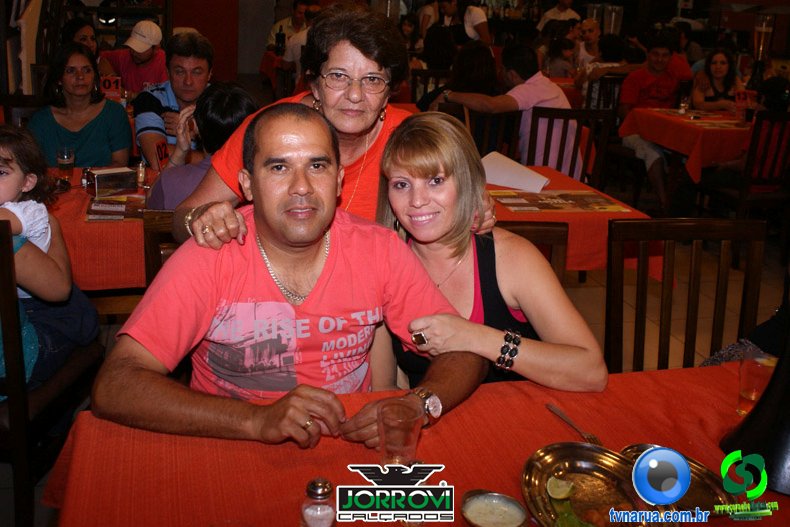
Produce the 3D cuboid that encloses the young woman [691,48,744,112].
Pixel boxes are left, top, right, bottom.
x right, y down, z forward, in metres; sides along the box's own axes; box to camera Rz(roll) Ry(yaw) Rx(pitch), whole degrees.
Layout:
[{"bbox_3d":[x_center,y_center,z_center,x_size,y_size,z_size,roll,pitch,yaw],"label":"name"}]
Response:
[{"bbox_3d":[2.254,-0.917,6.016,0.460,1.160,0.620,0,18,-11],"label":"young woman"}]

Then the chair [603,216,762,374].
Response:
[{"bbox_3d":[0.797,0.376,2.193,0.420,0.890,0.480,0,17,-7],"label":"chair"}]

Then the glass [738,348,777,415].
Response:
[{"bbox_3d":[0.633,0.202,1.485,0.070,0.100,0.070,2,17,0],"label":"glass"}]

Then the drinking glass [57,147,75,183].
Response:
[{"bbox_3d":[-1.103,-0.335,2.866,0.062,0.097,0.062,-2,19,-15],"label":"drinking glass"}]

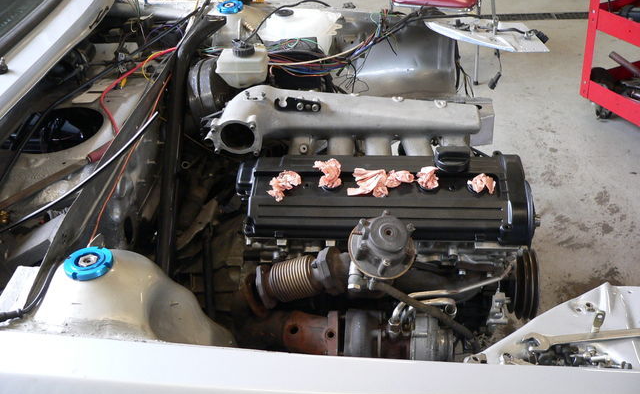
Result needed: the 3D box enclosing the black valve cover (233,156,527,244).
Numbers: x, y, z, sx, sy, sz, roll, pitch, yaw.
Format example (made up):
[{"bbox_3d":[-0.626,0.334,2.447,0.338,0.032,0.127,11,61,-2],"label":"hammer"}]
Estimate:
[{"bbox_3d":[0.117,-0.005,1.230,0.520,0.080,0.168,1,59,6],"label":"black valve cover"}]

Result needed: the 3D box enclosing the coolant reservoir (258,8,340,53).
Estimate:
[{"bbox_3d":[-0.050,-0.400,1.805,0.200,0.150,0.155,9,38,19],"label":"coolant reservoir"}]

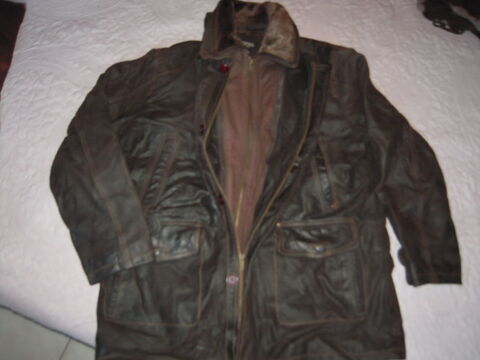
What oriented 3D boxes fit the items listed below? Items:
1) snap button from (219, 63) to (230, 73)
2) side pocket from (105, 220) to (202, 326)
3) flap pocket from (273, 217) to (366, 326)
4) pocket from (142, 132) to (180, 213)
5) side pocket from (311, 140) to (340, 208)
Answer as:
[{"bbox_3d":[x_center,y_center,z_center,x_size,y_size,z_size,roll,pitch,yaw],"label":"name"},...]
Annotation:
[{"bbox_3d":[-0.041,-0.299,1.034,0.019,0.008,0.019,-1,71,0],"label":"snap button"},{"bbox_3d":[-0.189,0.200,0.862,0.212,0.025,0.219,-1,71,0],"label":"side pocket"},{"bbox_3d":[0.177,0.199,0.862,0.195,0.025,0.219,1,71,0],"label":"flap pocket"},{"bbox_3d":[-0.189,-0.022,0.939,0.034,0.015,0.202,11,71,4],"label":"pocket"},{"bbox_3d":[0.202,-0.016,0.936,0.030,0.015,0.182,-9,71,-3],"label":"side pocket"}]

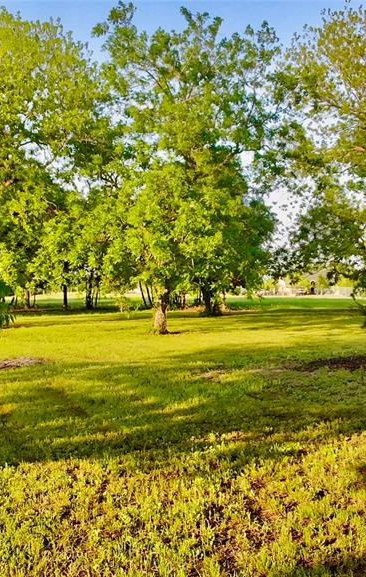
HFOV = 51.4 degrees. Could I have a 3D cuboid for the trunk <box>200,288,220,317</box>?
[{"bbox_3d":[1.498,0.735,21.500,1.131,1.696,1.000,0,0,0],"label":"trunk"}]

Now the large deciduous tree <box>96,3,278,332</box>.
[{"bbox_3d":[0.138,-4.773,15.000,7.179,13.016,6.800,0,0,0],"label":"large deciduous tree"}]

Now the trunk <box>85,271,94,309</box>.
[{"bbox_3d":[-6.638,0.213,27.000,0.568,2.698,0.500,0,0,0],"label":"trunk"}]

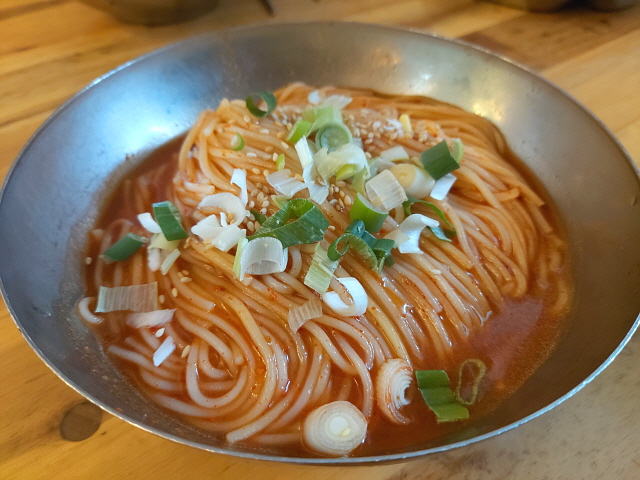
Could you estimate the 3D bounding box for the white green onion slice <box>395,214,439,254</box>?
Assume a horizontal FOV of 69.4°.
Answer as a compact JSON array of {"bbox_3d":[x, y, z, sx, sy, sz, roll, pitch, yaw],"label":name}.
[{"bbox_3d":[0.034,-0.002,0.163,0.011,0.007,0.013,30,70,11],"label":"white green onion slice"}]

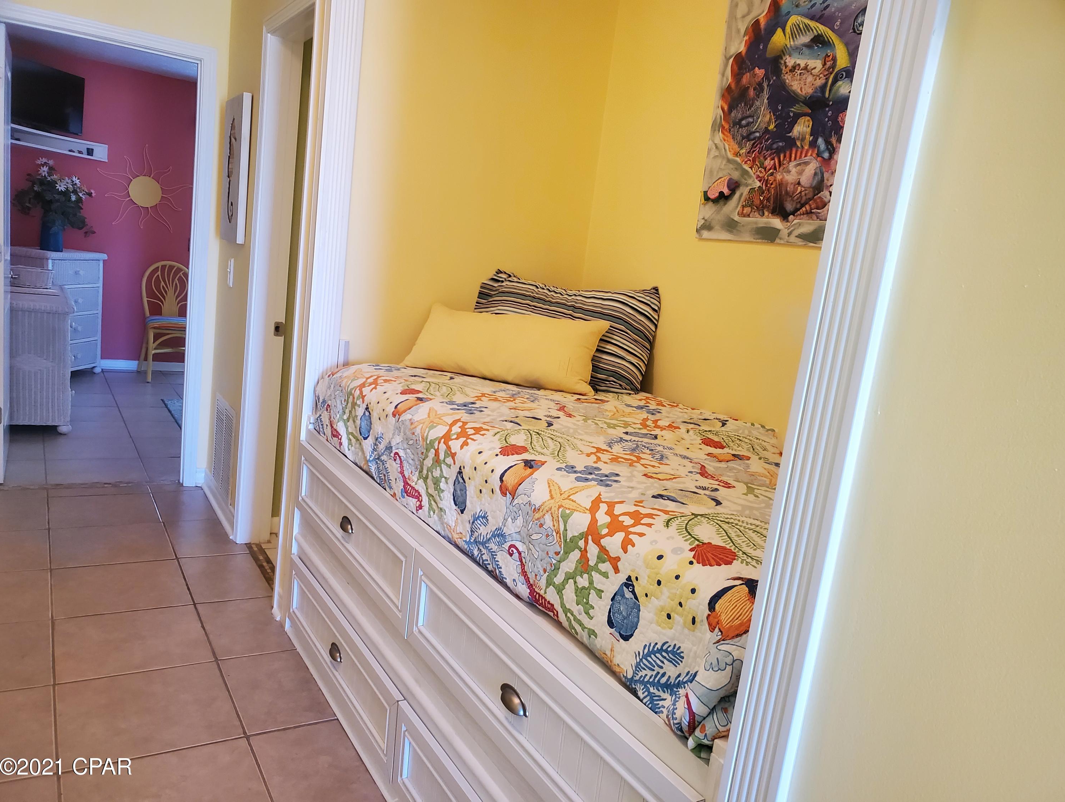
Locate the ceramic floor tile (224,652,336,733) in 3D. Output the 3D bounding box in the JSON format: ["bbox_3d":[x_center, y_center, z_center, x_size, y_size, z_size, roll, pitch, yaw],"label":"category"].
[{"bbox_3d":[-0.758,0.845,2.351,0.238,0.012,0.420,1,11,-32],"label":"ceramic floor tile"}]

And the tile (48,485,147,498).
[{"bbox_3d":[-2.084,0.433,3.872,0.420,0.012,0.184,1,11,-32],"label":"tile"}]

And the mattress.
[{"bbox_3d":[0.203,0.192,2.088,1.001,0.254,1.874,1,12,-32],"label":"mattress"}]

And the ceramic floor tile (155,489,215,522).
[{"bbox_3d":[-1.647,0.502,3.810,0.232,0.010,0.418,1,12,-32],"label":"ceramic floor tile"}]

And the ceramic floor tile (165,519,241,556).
[{"bbox_3d":[-1.407,0.587,3.427,0.257,0.012,0.420,1,11,-32],"label":"ceramic floor tile"}]

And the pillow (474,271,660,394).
[{"bbox_3d":[0.102,-0.239,2.727,0.580,0.370,0.170,9,-3,9],"label":"pillow"}]

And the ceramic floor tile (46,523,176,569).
[{"bbox_3d":[-1.700,0.583,3.246,0.420,0.012,0.420,1,11,-32],"label":"ceramic floor tile"}]

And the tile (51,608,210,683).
[{"bbox_3d":[-1.258,0.756,2.526,0.420,0.012,0.420,1,11,-32],"label":"tile"}]

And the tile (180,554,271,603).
[{"bbox_3d":[-1.179,0.675,3.066,0.268,0.012,0.420,1,11,-32],"label":"tile"}]

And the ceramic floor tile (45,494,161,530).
[{"bbox_3d":[-1.933,0.498,3.632,0.430,0.010,0.418,1,12,-32],"label":"ceramic floor tile"}]

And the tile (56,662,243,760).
[{"bbox_3d":[-1.043,0.841,2.175,0.420,0.012,0.420,1,11,-32],"label":"tile"}]

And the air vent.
[{"bbox_3d":[-1.432,0.217,3.704,0.015,0.432,0.437,1,12,-32],"label":"air vent"}]

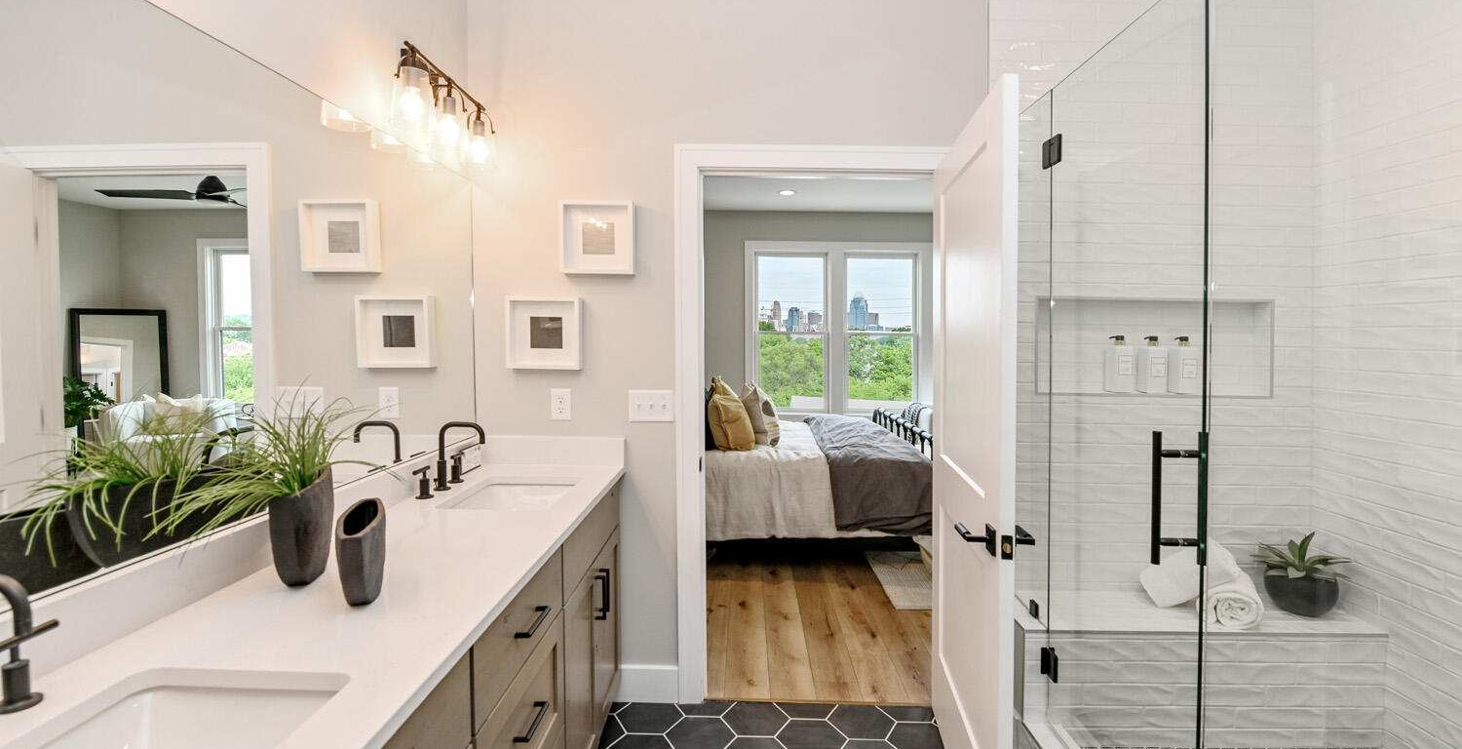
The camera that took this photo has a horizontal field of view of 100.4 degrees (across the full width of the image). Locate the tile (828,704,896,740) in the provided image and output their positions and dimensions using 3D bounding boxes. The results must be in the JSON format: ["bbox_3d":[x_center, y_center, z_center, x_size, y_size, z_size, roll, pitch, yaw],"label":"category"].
[{"bbox_3d":[0.477,1.276,2.241,0.252,0.012,0.218,0,2,2],"label":"tile"}]

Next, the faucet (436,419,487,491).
[{"bbox_3d":[-0.869,0.258,1.950,0.165,0.215,0.056,0,2,2],"label":"faucet"}]

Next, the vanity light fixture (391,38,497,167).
[{"bbox_3d":[-0.920,-0.844,1.955,0.165,0.220,0.560,0,2,2],"label":"vanity light fixture"}]

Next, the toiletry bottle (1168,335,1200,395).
[{"bbox_3d":[1.716,-0.036,2.310,0.073,0.225,0.070,0,1,1],"label":"toiletry bottle"}]

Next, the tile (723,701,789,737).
[{"bbox_3d":[0.090,1.262,2.221,0.250,0.010,0.217,0,1,1],"label":"tile"}]

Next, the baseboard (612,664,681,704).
[{"bbox_3d":[-0.322,1.179,2.330,0.242,0.140,0.016,0,1,1],"label":"baseboard"}]

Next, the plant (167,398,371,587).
[{"bbox_3d":[-0.785,0.208,1.080,0.280,0.330,0.300,0,1,1],"label":"plant"}]

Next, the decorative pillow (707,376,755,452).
[{"bbox_3d":[0.004,0.278,4.300,0.190,0.500,0.500,-17,-2,14],"label":"decorative pillow"}]

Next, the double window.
[{"bbox_3d":[1.010,-0.428,5.690,1.745,1.640,0.100,0,1,1],"label":"double window"}]

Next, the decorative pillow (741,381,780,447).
[{"bbox_3d":[0.213,0.288,4.450,0.180,0.480,0.480,-13,1,4],"label":"decorative pillow"}]

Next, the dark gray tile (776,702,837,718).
[{"bbox_3d":[0.282,1.262,2.270,0.248,0.010,0.107,0,1,1],"label":"dark gray tile"}]

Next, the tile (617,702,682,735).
[{"bbox_3d":[-0.291,1.259,2.227,0.250,0.010,0.213,0,1,1],"label":"tile"}]

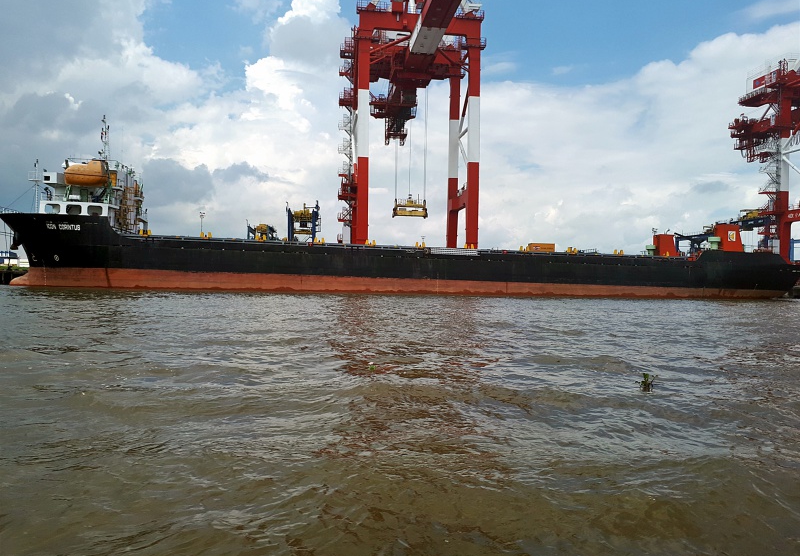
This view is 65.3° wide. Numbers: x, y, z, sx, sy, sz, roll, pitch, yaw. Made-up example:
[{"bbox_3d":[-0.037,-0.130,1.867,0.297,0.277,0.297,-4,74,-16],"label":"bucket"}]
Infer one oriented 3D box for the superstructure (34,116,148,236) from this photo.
[{"bbox_3d":[-43.800,-14.600,90.800,10.500,17.500,18.500,2,0,-8],"label":"superstructure"}]

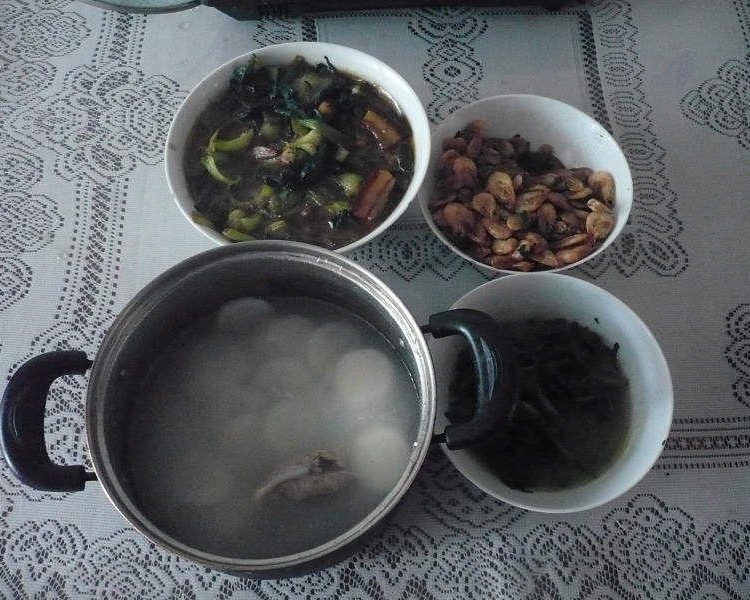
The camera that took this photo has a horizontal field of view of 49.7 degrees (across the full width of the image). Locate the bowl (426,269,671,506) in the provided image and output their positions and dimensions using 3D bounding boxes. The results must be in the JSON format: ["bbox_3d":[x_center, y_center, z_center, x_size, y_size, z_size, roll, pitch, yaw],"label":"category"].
[{"bbox_3d":[0.119,0.073,0.591,0.173,0.068,0.173,0,64,0],"label":"bowl"}]

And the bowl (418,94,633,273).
[{"bbox_3d":[0.118,-0.081,0.668,0.169,0.067,0.169,0,64,0],"label":"bowl"}]

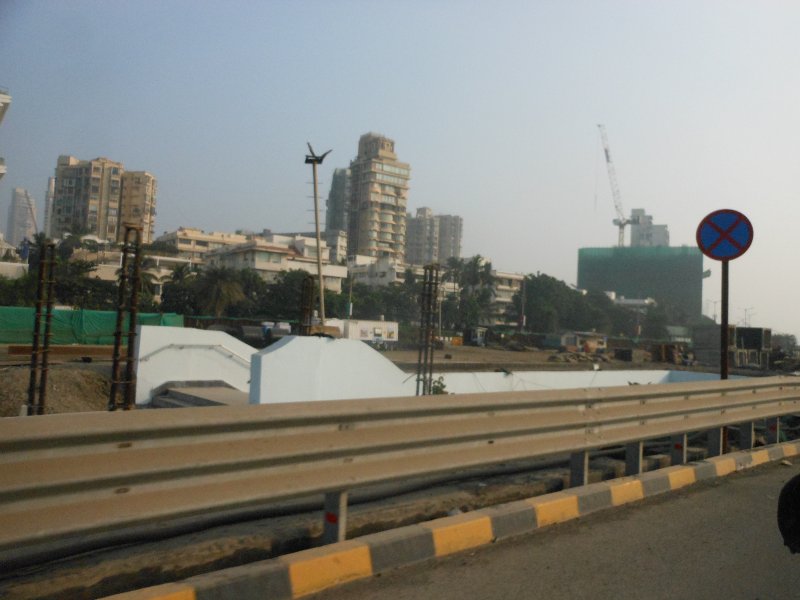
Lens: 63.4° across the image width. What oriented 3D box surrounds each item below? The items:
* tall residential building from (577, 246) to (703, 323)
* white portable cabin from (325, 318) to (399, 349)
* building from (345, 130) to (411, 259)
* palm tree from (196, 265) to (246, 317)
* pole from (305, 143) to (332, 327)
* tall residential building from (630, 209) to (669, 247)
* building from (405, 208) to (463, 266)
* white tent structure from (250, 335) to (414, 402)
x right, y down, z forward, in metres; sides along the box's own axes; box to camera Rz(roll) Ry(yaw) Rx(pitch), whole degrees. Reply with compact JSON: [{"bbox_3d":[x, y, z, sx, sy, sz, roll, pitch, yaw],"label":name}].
[{"bbox_3d":[89.013,-2.782,240.000,42.000,32.000,25.000,1,-3,26],"label":"tall residential building"},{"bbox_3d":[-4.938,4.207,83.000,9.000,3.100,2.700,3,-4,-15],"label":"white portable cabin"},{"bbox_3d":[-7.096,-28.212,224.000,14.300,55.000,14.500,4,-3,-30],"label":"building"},{"bbox_3d":[-21.516,-0.060,78.000,5.600,8.200,5.600,2,-3,0],"label":"palm tree"},{"bbox_3d":[-3.797,-2.132,31.000,1.200,10.900,0.600,-2,0,6],"label":"pole"},{"bbox_3d":[145.928,-19.672,380.000,19.000,68.000,16.000,1,-3,24],"label":"tall residential building"},{"bbox_3d":[17.327,-19.839,325.000,23.000,49.000,17.000,4,-3,-23],"label":"building"},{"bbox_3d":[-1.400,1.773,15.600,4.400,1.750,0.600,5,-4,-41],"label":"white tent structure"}]

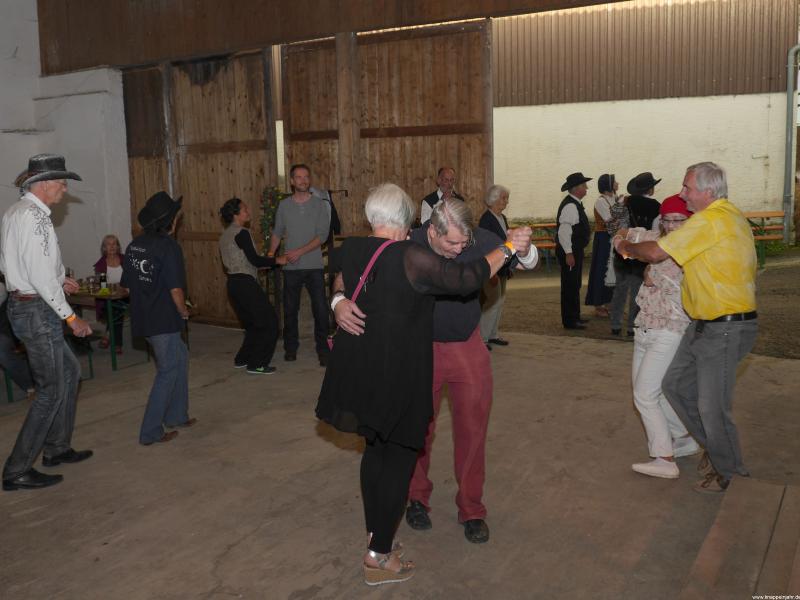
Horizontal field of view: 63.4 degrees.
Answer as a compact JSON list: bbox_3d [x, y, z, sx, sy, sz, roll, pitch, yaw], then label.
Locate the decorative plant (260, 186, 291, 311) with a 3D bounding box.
[{"bbox_3d":[-1.294,-0.558,6.750,0.340,1.290,0.320,-2,9,-7],"label":"decorative plant"}]

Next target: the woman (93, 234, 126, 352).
[{"bbox_3d":[-3.040,-0.100,6.870,0.500,1.260,0.700,-4,11,-15],"label":"woman"}]

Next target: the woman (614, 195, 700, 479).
[{"bbox_3d":[1.456,0.201,3.660,0.500,1.550,0.380,6,11,41],"label":"woman"}]

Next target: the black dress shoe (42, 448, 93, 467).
[{"bbox_3d":[-2.035,0.964,3.960,0.285,0.105,0.105,-6,10,-27],"label":"black dress shoe"}]

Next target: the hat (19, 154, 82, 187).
[{"bbox_3d":[-1.912,-0.706,3.530,0.375,0.160,0.310,-2,8,-17],"label":"hat"}]

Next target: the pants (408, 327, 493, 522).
[{"bbox_3d":[0.235,0.585,3.100,0.420,1.000,0.300,-2,11,-3],"label":"pants"}]

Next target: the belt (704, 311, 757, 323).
[{"bbox_3d":[1.770,0.090,3.530,0.360,0.055,0.360,-8,12,-16],"label":"belt"}]

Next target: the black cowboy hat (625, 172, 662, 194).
[{"bbox_3d":[2.621,-1.251,6.950,0.360,0.170,0.310,-27,22,-33],"label":"black cowboy hat"}]

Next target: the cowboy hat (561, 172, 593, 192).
[{"bbox_3d":[1.997,-1.331,7.300,0.360,0.155,0.310,-15,7,7],"label":"cowboy hat"}]

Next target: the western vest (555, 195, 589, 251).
[{"bbox_3d":[1.973,-0.875,7.400,0.360,0.610,0.440,0,9,7],"label":"western vest"}]

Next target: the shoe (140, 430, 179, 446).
[{"bbox_3d":[-1.601,0.924,4.300,0.250,0.100,0.095,-9,11,-40],"label":"shoe"}]

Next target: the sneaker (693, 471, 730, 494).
[{"bbox_3d":[1.716,0.990,3.520,0.285,0.115,0.110,-6,10,-30],"label":"sneaker"}]

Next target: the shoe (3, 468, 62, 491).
[{"bbox_3d":[-2.130,1.030,3.760,0.310,0.110,0.110,-5,11,-18],"label":"shoe"}]

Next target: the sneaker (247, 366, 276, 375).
[{"bbox_3d":[-1.240,0.615,5.800,0.270,0.100,0.100,2,11,14],"label":"sneaker"}]

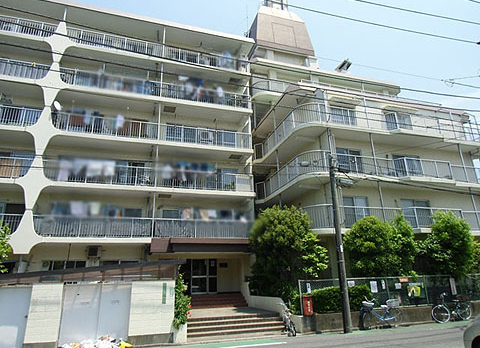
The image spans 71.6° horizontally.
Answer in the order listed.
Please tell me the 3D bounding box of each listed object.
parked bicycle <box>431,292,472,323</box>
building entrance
[{"bbox_3d":[8.525,5.416,13.466,1.768,1.050,0.572,6,-20,-23],"label":"parked bicycle"},{"bbox_3d":[-2.277,5.857,18.875,2.028,1.841,0.312,4,-19,-17],"label":"building entrance"}]

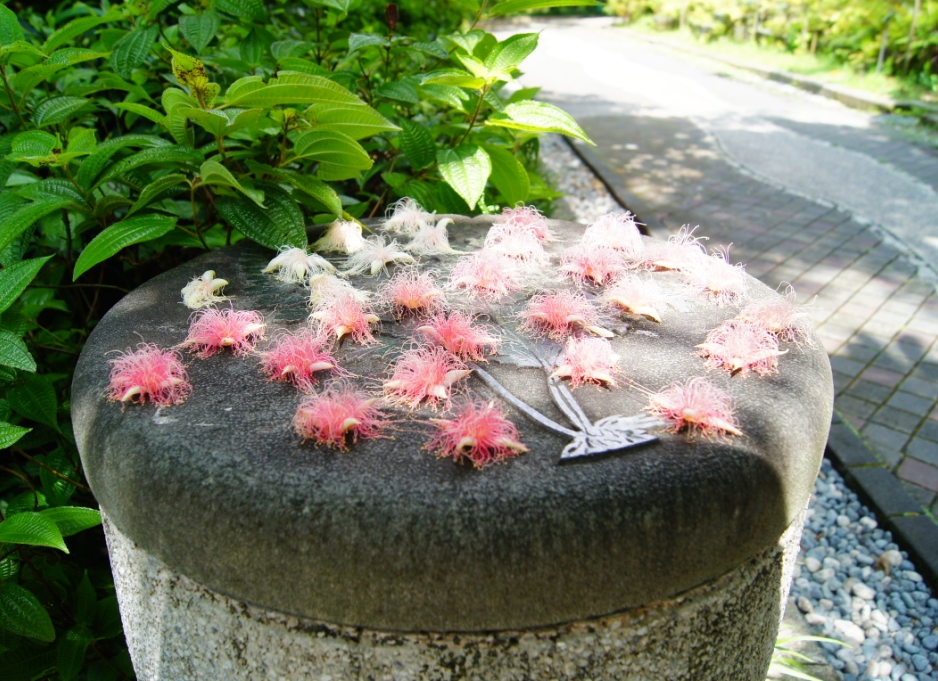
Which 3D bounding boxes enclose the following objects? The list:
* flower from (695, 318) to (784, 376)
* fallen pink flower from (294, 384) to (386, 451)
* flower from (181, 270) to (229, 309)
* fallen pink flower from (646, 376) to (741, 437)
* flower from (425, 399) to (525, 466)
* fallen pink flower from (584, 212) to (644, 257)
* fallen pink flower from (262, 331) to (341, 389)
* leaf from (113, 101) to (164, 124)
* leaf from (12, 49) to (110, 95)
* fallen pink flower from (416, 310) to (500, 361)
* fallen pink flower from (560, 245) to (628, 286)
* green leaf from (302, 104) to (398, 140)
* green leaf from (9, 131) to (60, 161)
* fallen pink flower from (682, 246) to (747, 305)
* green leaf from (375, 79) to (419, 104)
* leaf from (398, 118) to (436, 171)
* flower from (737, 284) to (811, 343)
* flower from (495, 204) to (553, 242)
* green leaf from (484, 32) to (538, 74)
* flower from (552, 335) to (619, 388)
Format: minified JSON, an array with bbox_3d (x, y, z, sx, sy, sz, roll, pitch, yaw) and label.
[{"bbox_3d":[0.192,0.000,0.537,0.059,0.028,0.059,1,24,0],"label":"flower"},{"bbox_3d":[-0.069,0.037,0.410,0.050,0.025,0.045,-5,25,-10],"label":"fallen pink flower"},{"bbox_3d":[-0.220,-0.045,0.638,0.038,0.025,0.038,1,24,0],"label":"flower"},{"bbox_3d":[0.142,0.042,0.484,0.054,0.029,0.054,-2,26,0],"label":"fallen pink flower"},{"bbox_3d":[0.004,0.044,0.398,0.053,0.022,0.048,0,24,1],"label":"flower"},{"bbox_3d":[0.148,-0.107,0.782,0.056,0.033,0.056,-2,26,0],"label":"fallen pink flower"},{"bbox_3d":[-0.111,0.007,0.502,0.053,0.029,0.053,1,24,0],"label":"fallen pink flower"},{"bbox_3d":[-0.387,-0.271,0.920,0.070,0.018,0.034,-2,46,-28],"label":"leaf"},{"bbox_3d":[-0.454,-0.298,0.850,0.108,0.018,0.042,-28,60,2],"label":"leaf"},{"bbox_3d":[-0.008,-0.010,0.549,0.061,0.025,0.061,1,24,0],"label":"fallen pink flower"},{"bbox_3d":[0.116,-0.070,0.714,0.056,0.028,0.056,-2,26,0],"label":"fallen pink flower"},{"bbox_3d":[-0.131,-0.241,0.850,0.105,0.020,0.045,11,66,10],"label":"green leaf"},{"bbox_3d":[-0.436,-0.195,0.770,0.052,0.018,0.038,-7,66,-18],"label":"green leaf"},{"bbox_3d":[0.194,-0.050,0.596,0.052,0.030,0.047,8,26,17],"label":"fallen pink flower"},{"bbox_3d":[-0.107,-0.373,1.150,0.070,0.014,0.042,18,57,12],"label":"green leaf"},{"bbox_3d":[-0.070,-0.263,1.030,0.045,0.078,0.012,-18,-8,-3],"label":"leaf"},{"bbox_3d":[0.244,-0.026,0.608,0.055,0.036,0.052,10,27,21],"label":"flower"},{"bbox_3d":[0.059,-0.128,0.814,0.062,0.031,0.062,1,24,0],"label":"flower"},{"bbox_3d":[0.052,-0.363,0.970,0.075,0.018,0.038,-36,40,-15],"label":"green leaf"},{"bbox_3d":[0.083,0.011,0.539,0.048,0.027,0.045,4,25,9],"label":"flower"}]

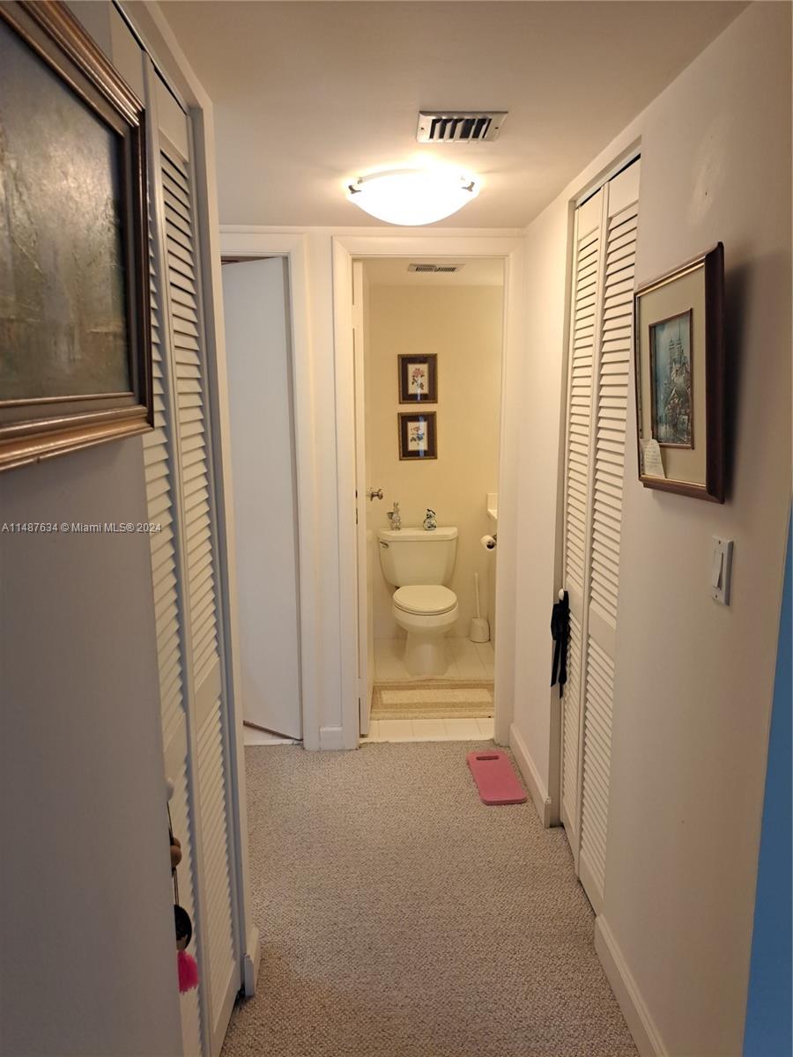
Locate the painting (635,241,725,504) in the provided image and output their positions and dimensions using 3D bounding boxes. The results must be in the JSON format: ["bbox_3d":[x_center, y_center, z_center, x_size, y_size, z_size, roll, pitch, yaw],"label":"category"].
[{"bbox_3d":[0.548,-0.290,1.462,0.024,0.449,0.369,-4,8,-2],"label":"painting"}]

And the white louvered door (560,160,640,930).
[{"bbox_3d":[0.586,0.084,2.139,0.045,2.048,0.591,-1,10,-3],"label":"white louvered door"}]

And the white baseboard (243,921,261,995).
[{"bbox_3d":[-0.376,1.133,1.933,0.018,0.109,0.139,-1,10,-3],"label":"white baseboard"}]

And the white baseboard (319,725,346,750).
[{"bbox_3d":[-0.284,0.908,3.178,0.099,0.102,0.017,-1,10,-3],"label":"white baseboard"}]

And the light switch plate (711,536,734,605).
[{"bbox_3d":[0.583,0.079,1.321,0.009,0.113,0.067,-1,10,-3],"label":"light switch plate"}]

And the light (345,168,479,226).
[{"bbox_3d":[0.050,-0.973,2.183,0.397,0.133,0.397,-1,10,-3],"label":"light"}]

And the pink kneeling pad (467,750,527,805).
[{"bbox_3d":[0.394,0.991,2.928,0.171,0.021,0.385,-1,10,-3],"label":"pink kneeling pad"}]

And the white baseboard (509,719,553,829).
[{"bbox_3d":[0.523,0.957,2.882,0.018,0.102,0.597,-1,10,-3],"label":"white baseboard"}]

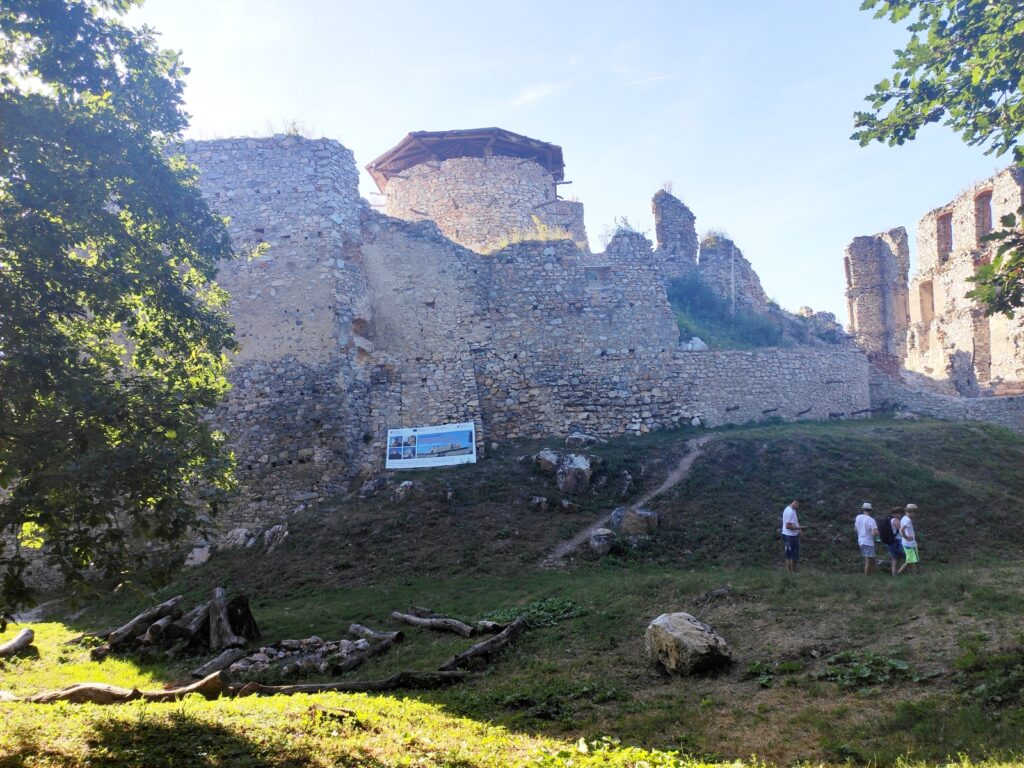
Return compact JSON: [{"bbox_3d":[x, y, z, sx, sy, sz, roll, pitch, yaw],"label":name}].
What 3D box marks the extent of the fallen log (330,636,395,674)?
[{"bbox_3d":[-1.813,3.364,9.242,0.180,0.160,1.361,-2,-7,18],"label":"fallen log"}]

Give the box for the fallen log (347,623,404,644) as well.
[{"bbox_3d":[-1.810,3.299,9.800,0.900,0.180,0.200,-5,-9,35],"label":"fallen log"}]

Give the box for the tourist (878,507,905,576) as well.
[{"bbox_3d":[9.032,3.748,17.600,0.540,1.670,0.500,2,-8,-12],"label":"tourist"}]

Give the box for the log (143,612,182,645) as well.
[{"bbox_3d":[-4.551,3.198,9.725,0.200,0.200,0.890,1,-8,-9],"label":"log"}]

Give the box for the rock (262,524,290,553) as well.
[{"bbox_3d":[-5.877,3.823,18.300,0.700,0.660,0.600,0,-7,0],"label":"rock"}]

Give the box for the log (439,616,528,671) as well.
[{"bbox_3d":[-0.314,3.424,9.863,0.230,0.210,2.250,-3,-6,24],"label":"log"}]

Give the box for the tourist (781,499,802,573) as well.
[{"bbox_3d":[6.576,3.576,17.400,0.450,1.750,0.480,1,-7,-6],"label":"tourist"}]

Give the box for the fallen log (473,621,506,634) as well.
[{"bbox_3d":[-0.308,3.546,10.769,0.480,0.170,0.170,-7,-10,40],"label":"fallen log"}]

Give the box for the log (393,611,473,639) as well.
[{"bbox_3d":[-1.189,3.402,10.550,0.280,0.220,1.840,7,-10,-42],"label":"log"}]

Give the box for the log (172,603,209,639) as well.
[{"bbox_3d":[-4.444,3.282,10.300,0.180,0.170,0.720,-2,14,13],"label":"log"}]

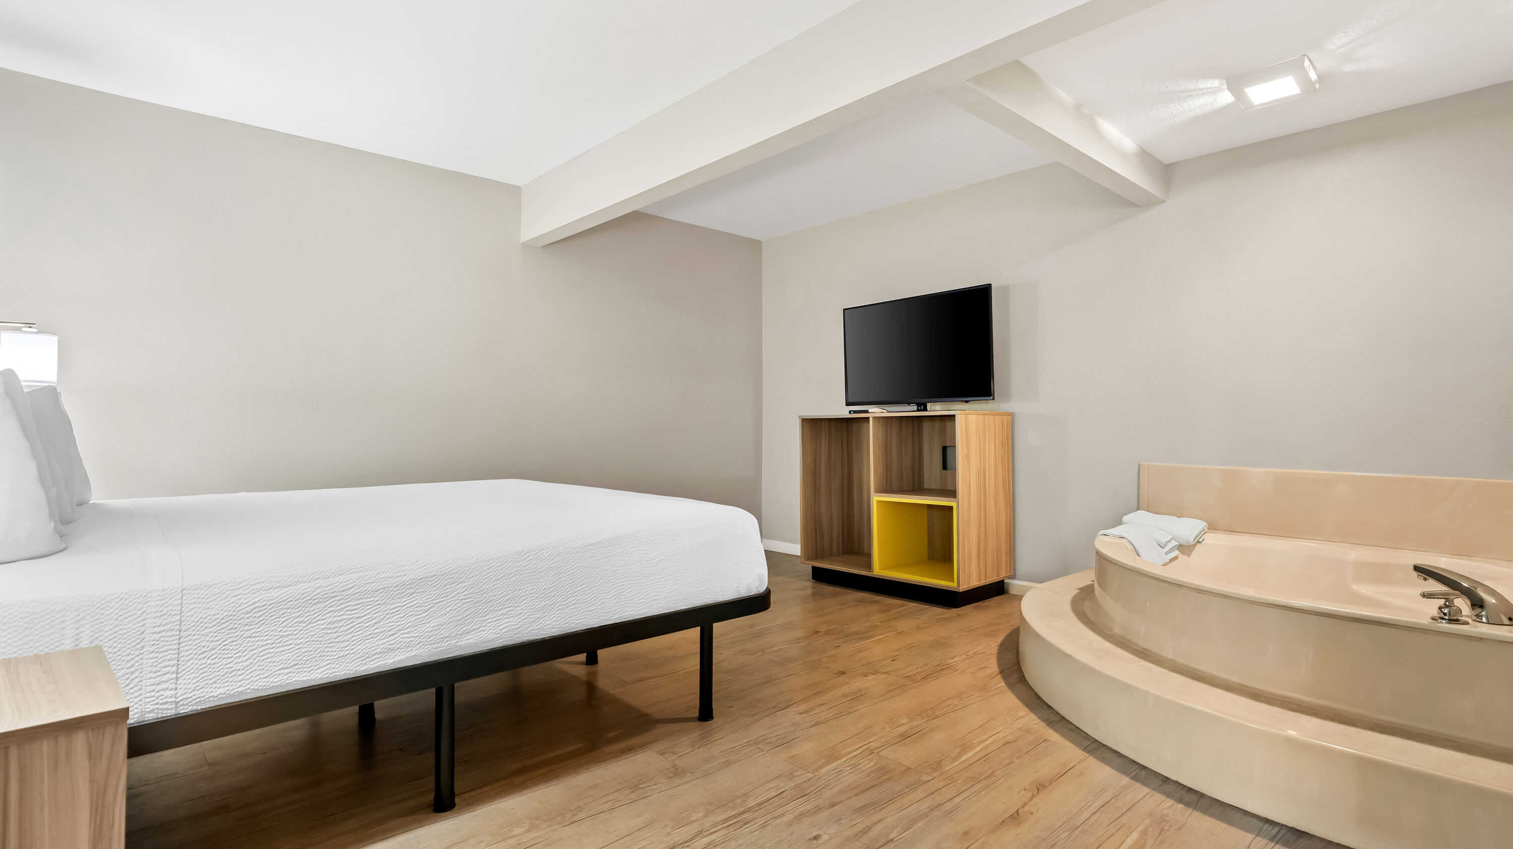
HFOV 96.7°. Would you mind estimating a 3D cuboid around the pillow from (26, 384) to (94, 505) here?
[{"bbox_3d":[-2.510,0.085,2.330,0.180,0.470,0.660,-18,12,-40],"label":"pillow"}]

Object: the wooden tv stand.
[{"bbox_3d":[0.890,0.464,4.111,0.609,1.051,1.099,0,0,-44],"label":"wooden tv stand"}]

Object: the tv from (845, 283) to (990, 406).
[{"bbox_3d":[0.953,-0.409,4.128,0.200,0.693,1.079,0,0,-44],"label":"tv"}]

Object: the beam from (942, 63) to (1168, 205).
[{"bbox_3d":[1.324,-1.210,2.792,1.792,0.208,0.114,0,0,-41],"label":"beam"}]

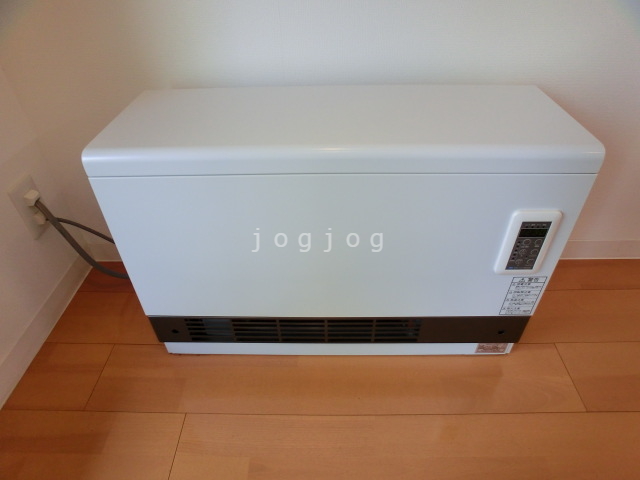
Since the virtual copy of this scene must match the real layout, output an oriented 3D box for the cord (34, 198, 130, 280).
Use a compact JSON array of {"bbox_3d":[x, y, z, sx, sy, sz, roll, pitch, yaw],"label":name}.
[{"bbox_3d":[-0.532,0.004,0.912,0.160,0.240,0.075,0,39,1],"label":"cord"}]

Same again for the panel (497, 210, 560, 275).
[{"bbox_3d":[0.338,0.008,0.638,0.076,0.131,0.015,0,39,1],"label":"panel"}]

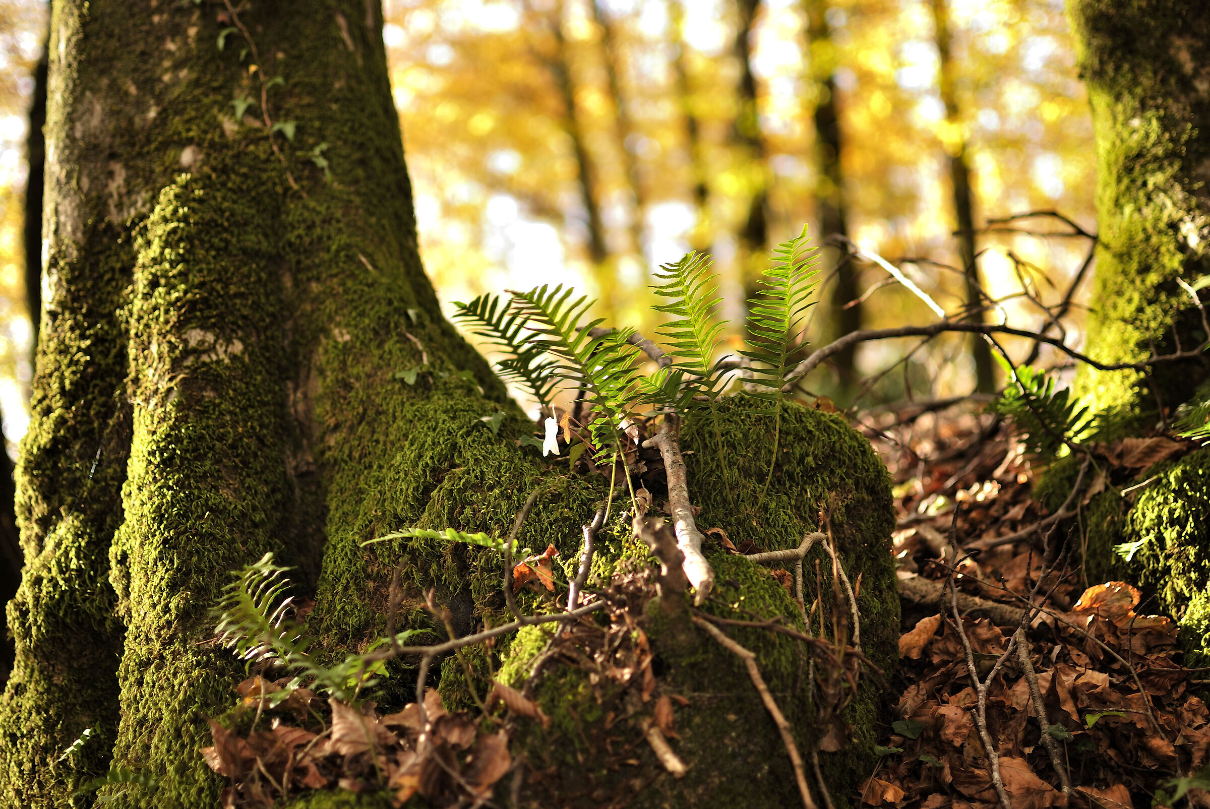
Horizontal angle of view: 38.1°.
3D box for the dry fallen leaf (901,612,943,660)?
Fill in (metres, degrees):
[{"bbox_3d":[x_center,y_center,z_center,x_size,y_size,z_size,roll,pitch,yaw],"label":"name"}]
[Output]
[{"bbox_3d":[0.338,0.247,1.870,0.040,0.020,0.064,28,56,25],"label":"dry fallen leaf"}]

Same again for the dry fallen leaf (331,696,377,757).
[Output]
[{"bbox_3d":[-0.219,0.281,1.520,0.042,0.053,0.020,-16,-24,-8],"label":"dry fallen leaf"}]

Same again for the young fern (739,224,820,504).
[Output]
[{"bbox_3d":[0.169,-0.040,1.700,0.077,0.268,0.065,0,7,0],"label":"young fern"}]

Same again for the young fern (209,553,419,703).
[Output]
[{"bbox_3d":[-0.257,0.200,1.570,0.180,0.125,0.120,-1,7,-6],"label":"young fern"}]

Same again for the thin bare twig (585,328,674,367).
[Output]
[{"bbox_3d":[0.027,-0.062,1.870,0.105,0.028,0.024,26,13,12],"label":"thin bare twig"}]

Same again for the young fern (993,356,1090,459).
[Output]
[{"bbox_3d":[0.504,0.005,2.020,0.112,0.115,0.100,2,7,17],"label":"young fern"}]

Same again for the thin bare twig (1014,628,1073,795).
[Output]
[{"bbox_3d":[0.437,0.302,1.750,0.025,0.022,0.252,0,29,2],"label":"thin bare twig"}]

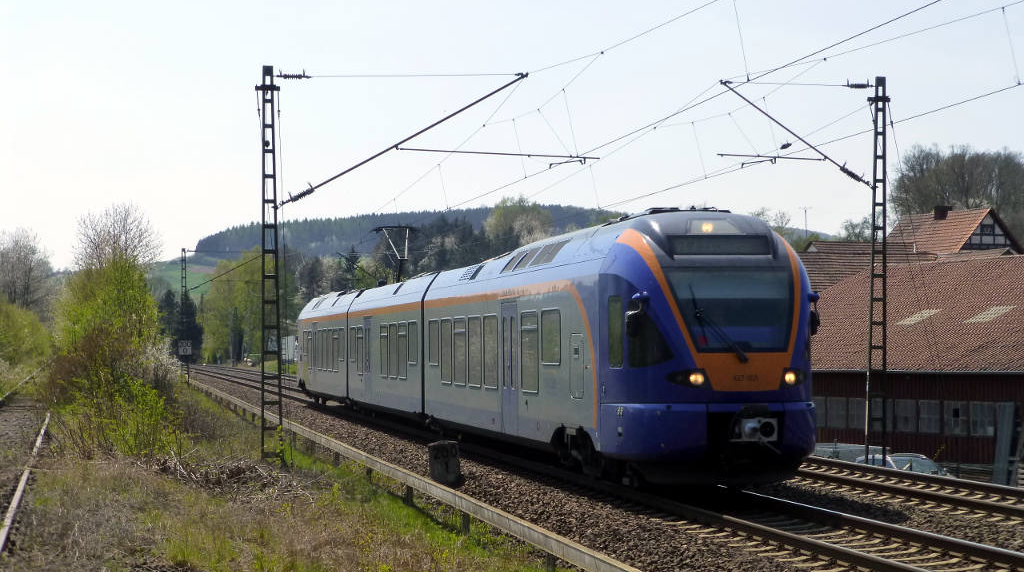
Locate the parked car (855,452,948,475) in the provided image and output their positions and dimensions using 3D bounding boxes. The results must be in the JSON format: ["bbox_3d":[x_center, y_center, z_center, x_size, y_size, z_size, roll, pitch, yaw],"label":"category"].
[{"bbox_3d":[10.662,5.319,56.636,1.760,1.460,4.170,1,-2,-22],"label":"parked car"}]

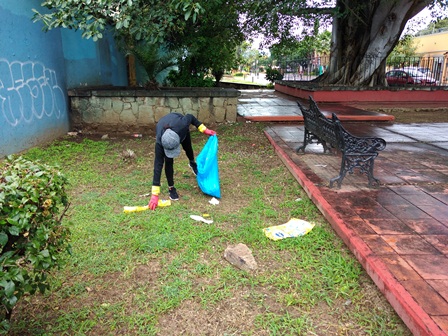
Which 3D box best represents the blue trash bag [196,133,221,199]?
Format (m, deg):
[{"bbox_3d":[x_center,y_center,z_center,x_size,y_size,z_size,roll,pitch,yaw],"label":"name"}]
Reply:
[{"bbox_3d":[-0.180,-0.015,3.860,0.290,0.740,0.260,0,17,0],"label":"blue trash bag"}]

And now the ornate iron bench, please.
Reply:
[{"bbox_3d":[1.520,-0.453,4.637,0.660,0.960,1.640,0,17,-2],"label":"ornate iron bench"}]

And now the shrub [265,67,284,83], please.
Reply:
[{"bbox_3d":[2.930,-5.134,19.341,1.150,1.200,1.100,0,17,0],"label":"shrub"}]

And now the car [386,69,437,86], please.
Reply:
[{"bbox_3d":[16.159,-7.756,29.000,4.200,1.480,1.750,0,17,0],"label":"car"}]

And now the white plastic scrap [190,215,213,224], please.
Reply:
[{"bbox_3d":[-0.228,0.500,3.363,0.280,0.040,0.080,11,20,33],"label":"white plastic scrap"}]

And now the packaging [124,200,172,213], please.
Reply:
[{"bbox_3d":[-0.815,0.401,3.641,0.520,0.070,0.120,-6,18,-20],"label":"packaging"}]

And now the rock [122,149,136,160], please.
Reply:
[{"bbox_3d":[-1.570,-0.220,5.595,0.240,0.140,0.180,0,17,0],"label":"rock"}]

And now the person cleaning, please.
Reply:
[{"bbox_3d":[-0.460,-0.178,4.020,0.700,0.960,1.000,-2,17,-8],"label":"person cleaning"}]

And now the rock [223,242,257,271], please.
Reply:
[{"bbox_3d":[0.135,0.680,2.628,0.250,0.120,0.170,12,21,35],"label":"rock"}]

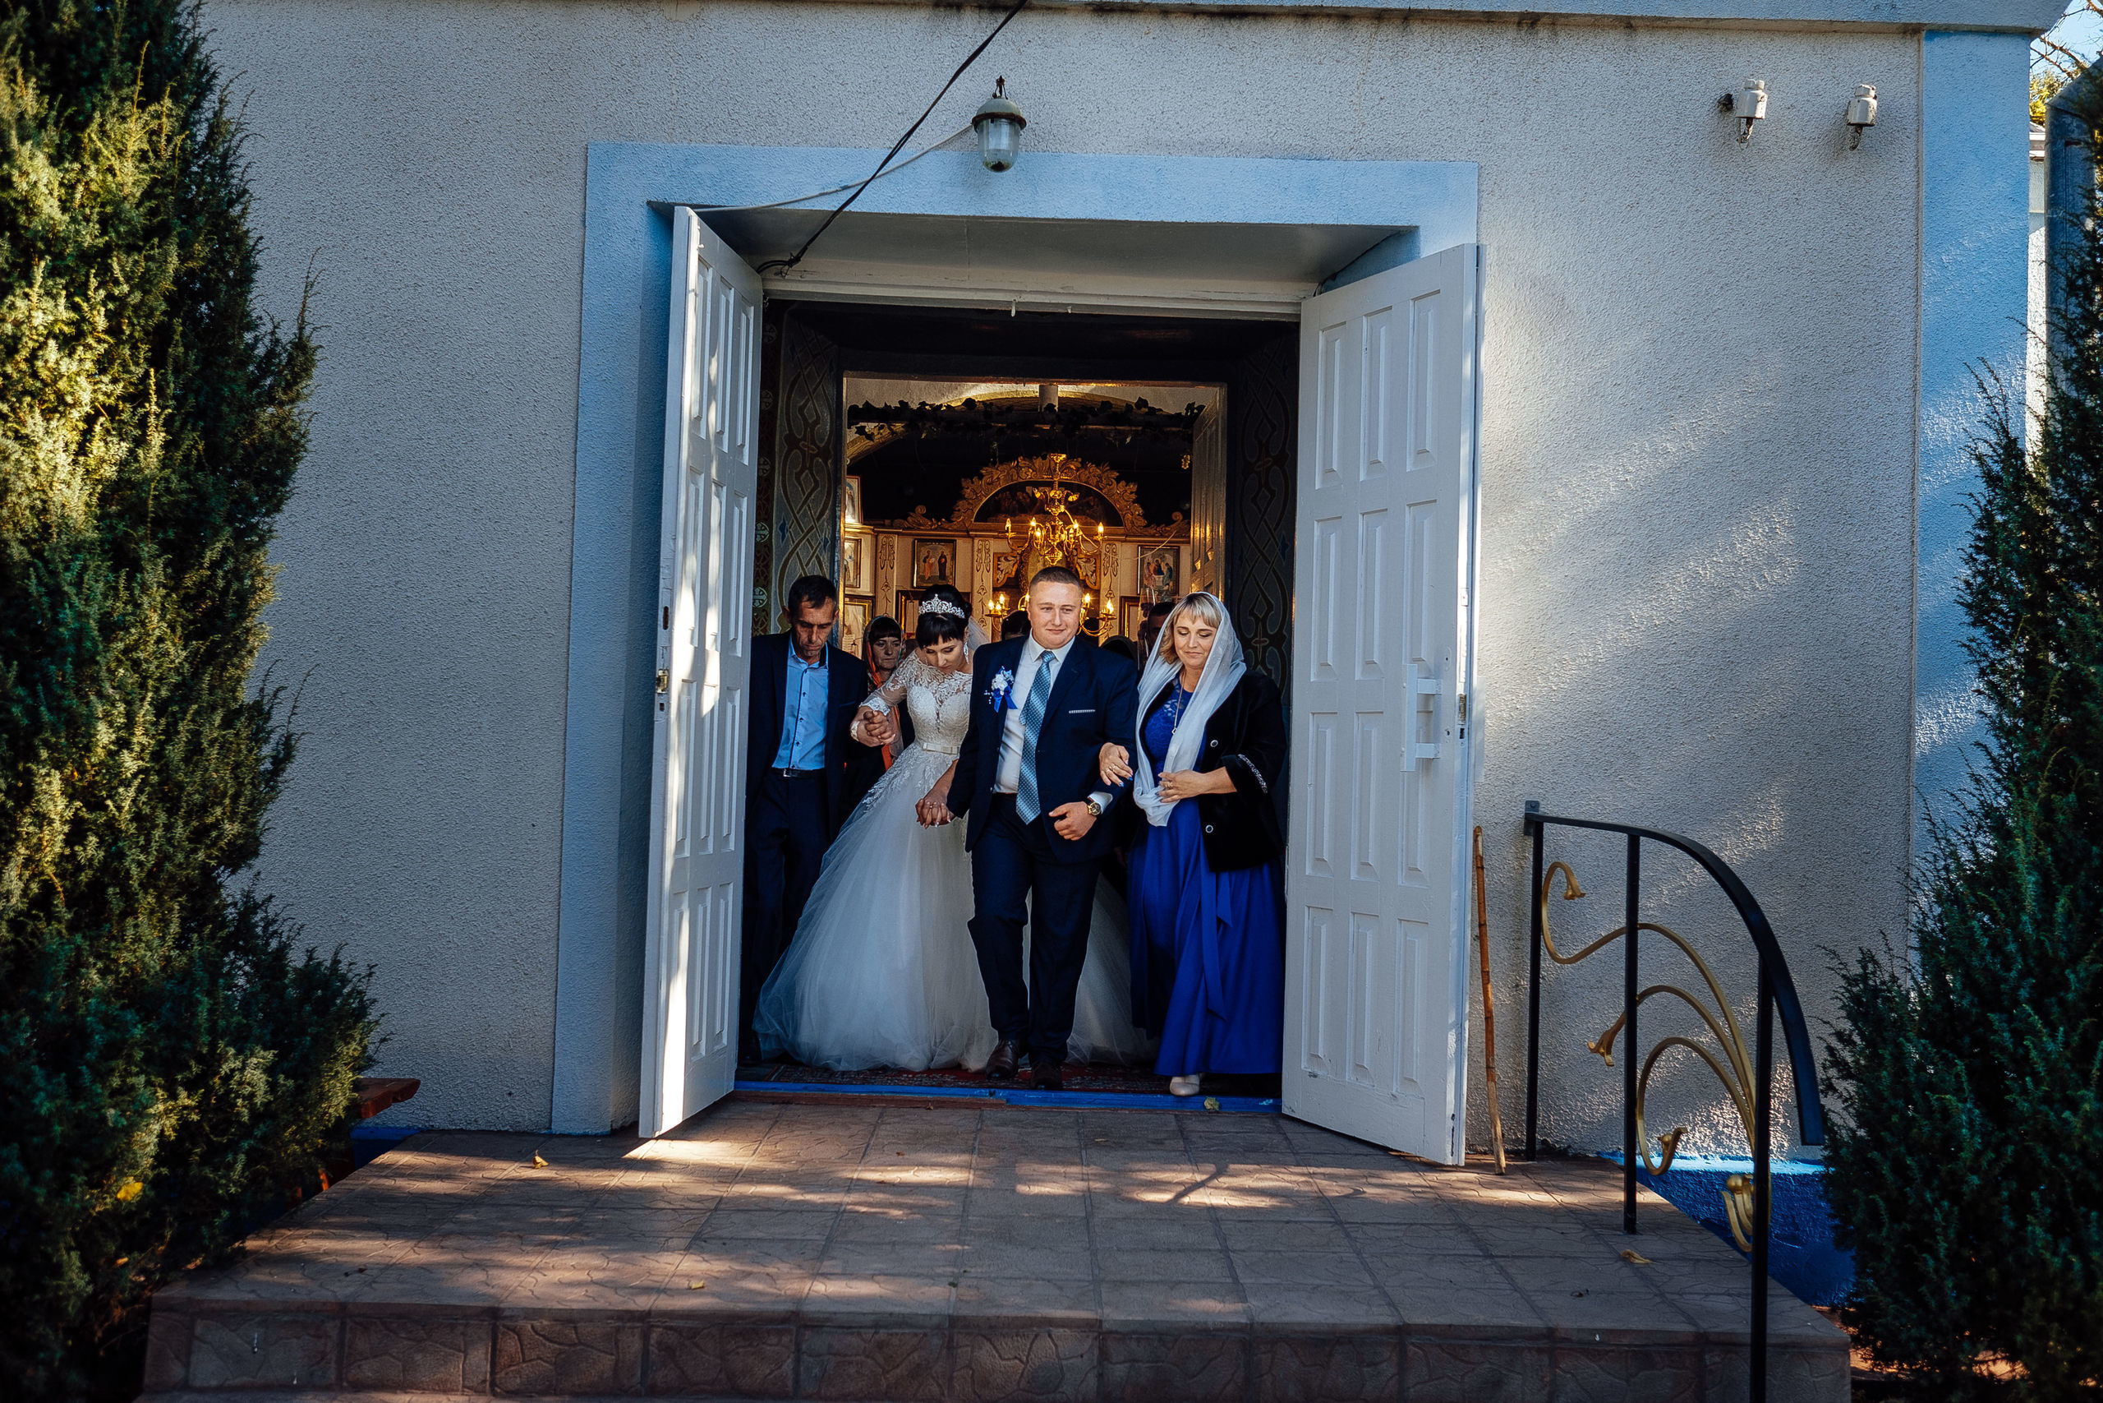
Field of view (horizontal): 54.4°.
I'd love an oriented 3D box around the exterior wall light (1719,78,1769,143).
[{"bbox_3d":[2.082,-1.771,6.140,0.130,0.190,0.150,2,-2,0],"label":"exterior wall light"}]

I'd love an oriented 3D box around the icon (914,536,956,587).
[{"bbox_3d":[-0.824,-0.987,14.553,0.304,0.352,0.050,2,-2,0],"label":"icon"}]

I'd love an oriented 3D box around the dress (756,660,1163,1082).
[{"bbox_3d":[-0.351,0.569,7.633,1.470,1.474,1.140,2,-2,0],"label":"dress"}]

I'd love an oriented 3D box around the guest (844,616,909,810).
[{"bbox_3d":[-0.727,0.487,8.495,0.470,1.686,0.340,2,-2,0],"label":"guest"}]

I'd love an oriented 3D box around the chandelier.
[{"bbox_3d":[0.010,-0.934,12.046,0.745,1.048,0.745,2,-2,0],"label":"chandelier"}]

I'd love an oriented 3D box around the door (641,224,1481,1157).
[{"bbox_3d":[0.047,-0.041,6.356,2.366,2.695,0.903,2,-2,0],"label":"door"}]

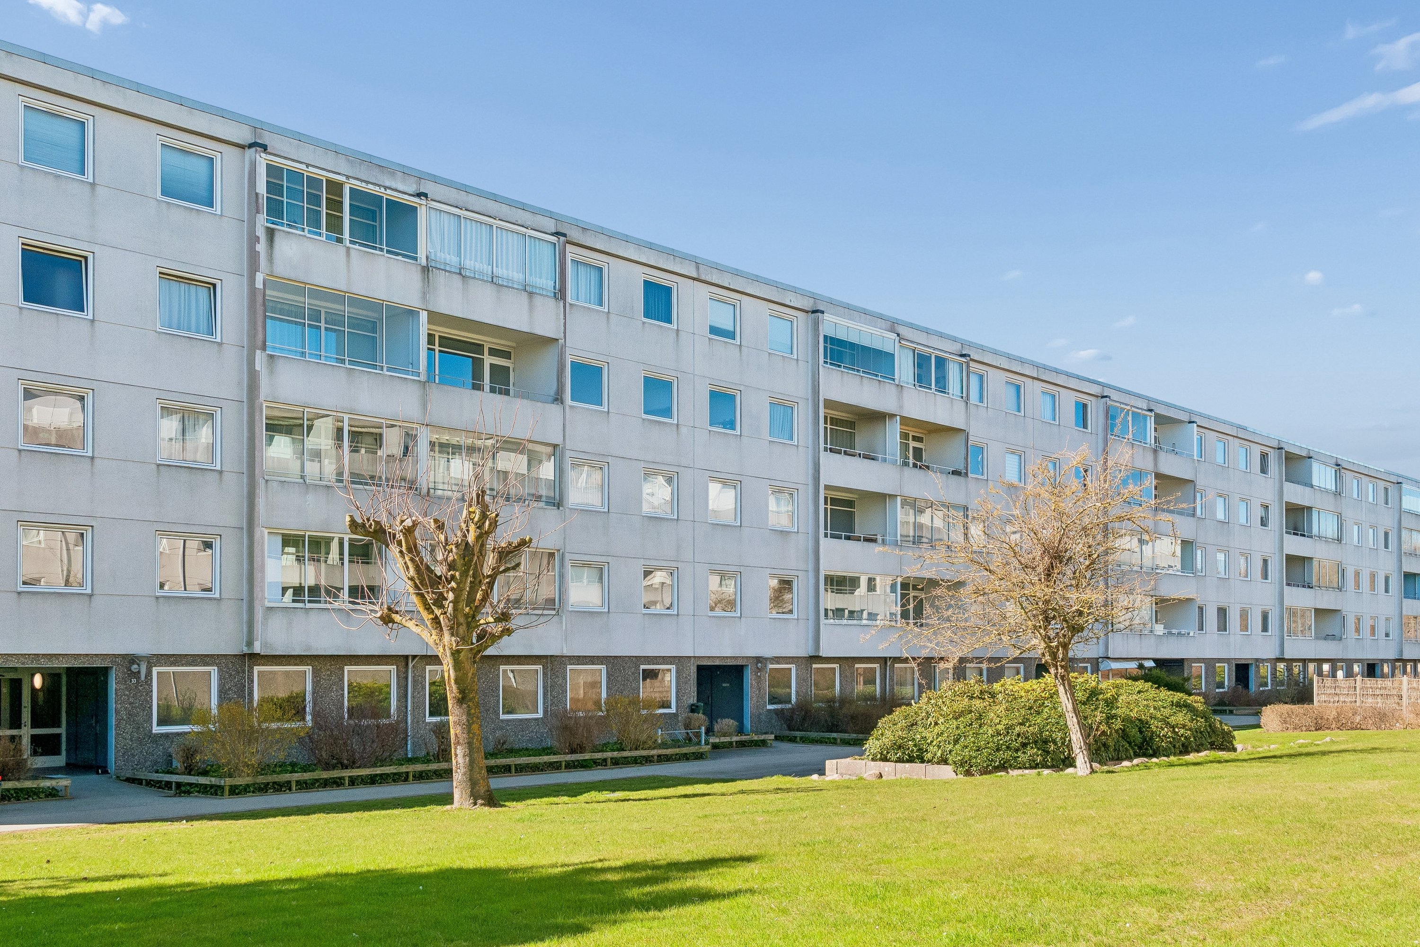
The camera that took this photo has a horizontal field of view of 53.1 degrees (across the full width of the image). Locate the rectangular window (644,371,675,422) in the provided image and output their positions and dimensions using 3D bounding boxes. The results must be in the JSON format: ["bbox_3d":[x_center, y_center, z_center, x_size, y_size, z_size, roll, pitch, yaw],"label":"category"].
[{"bbox_3d":[-1.452,-2.237,41.481,0.150,1.400,1.450,-4,-5,42],"label":"rectangular window"}]

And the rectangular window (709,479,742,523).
[{"bbox_3d":[0.413,0.885,43.338,0.150,1.355,1.483,-4,-6,42],"label":"rectangular window"}]

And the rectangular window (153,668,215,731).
[{"bbox_3d":[-11.365,4.894,30.769,0.150,1.380,1.450,-4,-5,42],"label":"rectangular window"}]

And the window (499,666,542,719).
[{"bbox_3d":[-4.991,5.733,37.244,0.150,1.337,1.383,-4,-6,42],"label":"window"}]

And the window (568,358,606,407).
[{"bbox_3d":[-3.378,-2.459,39.336,0.120,1.303,1.463,-3,-5,42],"label":"window"}]

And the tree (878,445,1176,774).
[{"bbox_3d":[6.118,2.614,27.426,5.628,6.301,5.600,0,-5,0],"label":"tree"}]

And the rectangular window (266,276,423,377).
[{"bbox_3d":[-8.577,-3.460,33.534,0.150,1.750,4.300,-4,-5,42],"label":"rectangular window"}]

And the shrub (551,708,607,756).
[{"bbox_3d":[-3.333,6.516,35.700,1.250,1.150,1.350,0,-4,0],"label":"shrub"}]

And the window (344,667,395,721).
[{"bbox_3d":[-8.193,5.336,34.308,0.150,1.380,1.450,-4,-5,42],"label":"window"}]

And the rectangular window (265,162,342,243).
[{"bbox_3d":[-9.444,-6.251,33.083,0.150,1.482,2.100,-4,-6,42],"label":"rectangular window"}]

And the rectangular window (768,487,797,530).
[{"bbox_3d":[2.313,1.143,45.432,0.150,1.334,1.461,-4,-6,42],"label":"rectangular window"}]

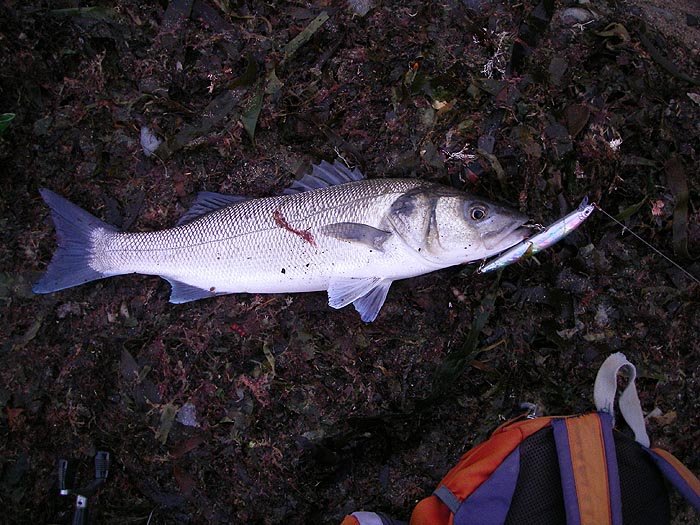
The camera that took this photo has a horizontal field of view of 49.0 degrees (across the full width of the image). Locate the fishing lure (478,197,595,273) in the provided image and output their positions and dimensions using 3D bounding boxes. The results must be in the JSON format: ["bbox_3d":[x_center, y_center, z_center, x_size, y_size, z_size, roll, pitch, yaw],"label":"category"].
[{"bbox_3d":[0.207,-0.026,0.846,0.152,0.018,0.028,-30,77,-8],"label":"fishing lure"}]

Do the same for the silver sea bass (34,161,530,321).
[{"bbox_3d":[-0.072,-0.023,0.840,0.541,0.070,0.185,-2,75,-1],"label":"silver sea bass"}]

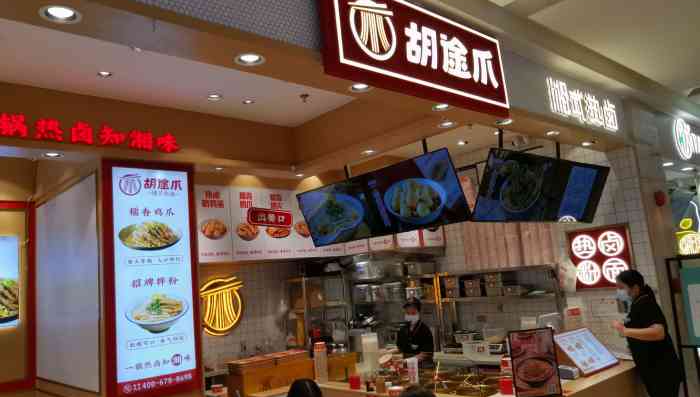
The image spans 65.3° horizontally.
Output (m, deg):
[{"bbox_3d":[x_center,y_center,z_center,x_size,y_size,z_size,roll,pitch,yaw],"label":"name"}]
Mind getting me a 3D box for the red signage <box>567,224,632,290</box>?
[{"bbox_3d":[2.454,0.591,5.313,0.080,0.590,0.580,3,-11,-43],"label":"red signage"}]

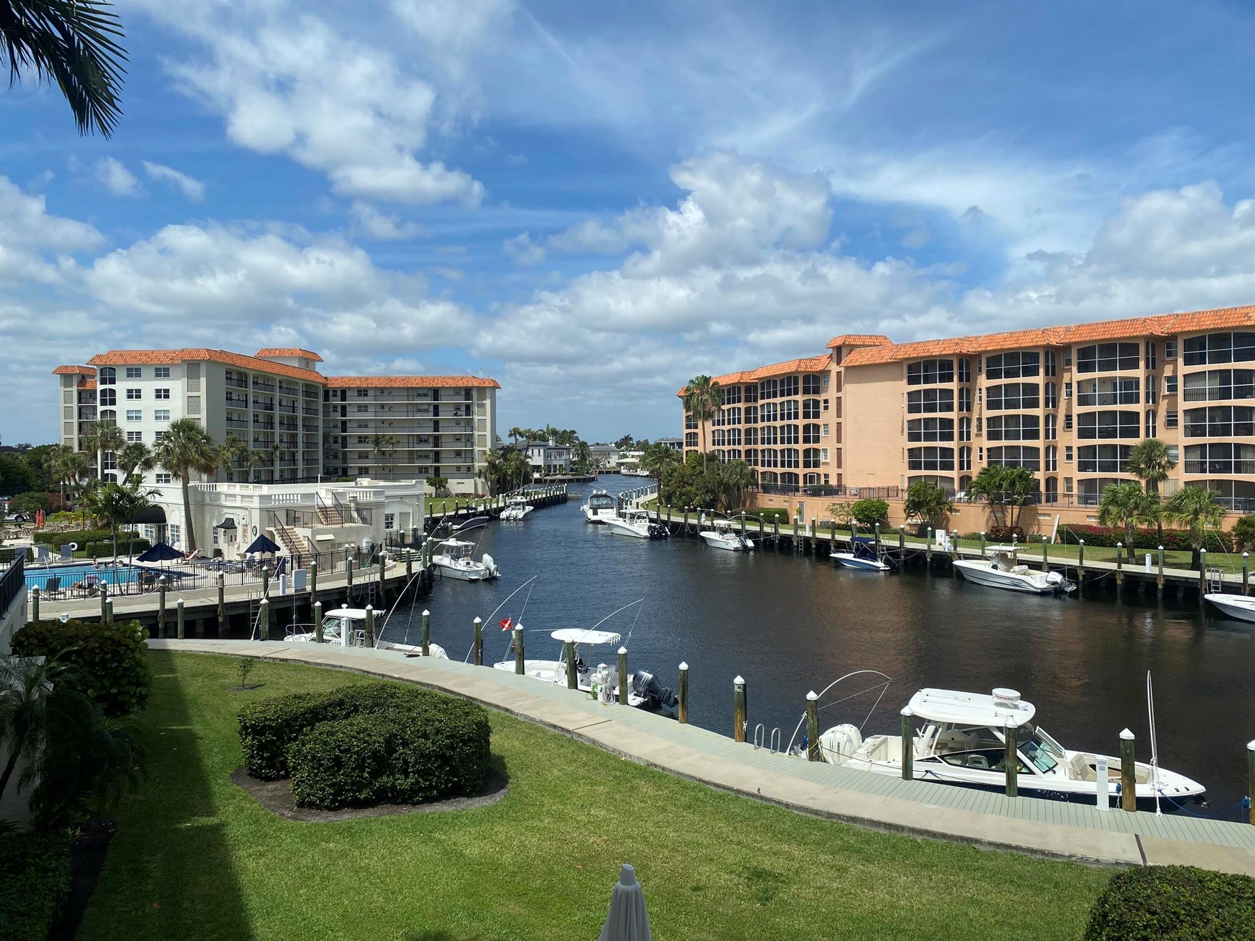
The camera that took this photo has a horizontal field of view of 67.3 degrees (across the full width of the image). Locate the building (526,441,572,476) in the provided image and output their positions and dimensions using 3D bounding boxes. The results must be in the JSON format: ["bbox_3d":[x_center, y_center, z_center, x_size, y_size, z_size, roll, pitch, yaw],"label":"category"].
[{"bbox_3d":[-25.000,-3.110,292.000,13.000,10.200,12.000,-1,2,-45],"label":"building"}]

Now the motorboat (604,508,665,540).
[{"bbox_3d":[0.459,5.541,101.467,3.200,2.900,11.300,-1,1,-31],"label":"motorboat"}]

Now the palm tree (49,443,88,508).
[{"bbox_3d":[-71.422,0.844,120.360,4.692,8.364,4.692,-1,1,-31],"label":"palm tree"}]

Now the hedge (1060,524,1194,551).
[{"bbox_3d":[37.130,4.928,69.337,1.400,1.420,9.900,-1,2,-44],"label":"hedge"}]

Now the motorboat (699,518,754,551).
[{"bbox_3d":[8.925,5.982,88.026,2.550,2.652,7.548,-1,1,-31],"label":"motorboat"}]

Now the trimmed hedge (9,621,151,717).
[{"bbox_3d":[-16.974,6.071,29.376,3.672,2.142,3.876,-1,1,-29],"label":"trimmed hedge"}]

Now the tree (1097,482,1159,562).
[{"bbox_3d":[32.656,3.424,61.500,4.000,5.250,4.000,0,1,0],"label":"tree"}]

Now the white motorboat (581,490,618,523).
[{"bbox_3d":[-3.850,4.487,119.600,3.800,4.100,11.500,0,1,-8],"label":"white motorboat"}]

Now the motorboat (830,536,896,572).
[{"bbox_3d":[17.637,6.320,70.928,2.150,2.250,6.000,-1,1,-36],"label":"motorboat"}]

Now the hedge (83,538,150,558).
[{"bbox_3d":[-35.904,5.484,66.606,4.182,1.020,1.326,-1,1,-39],"label":"hedge"}]

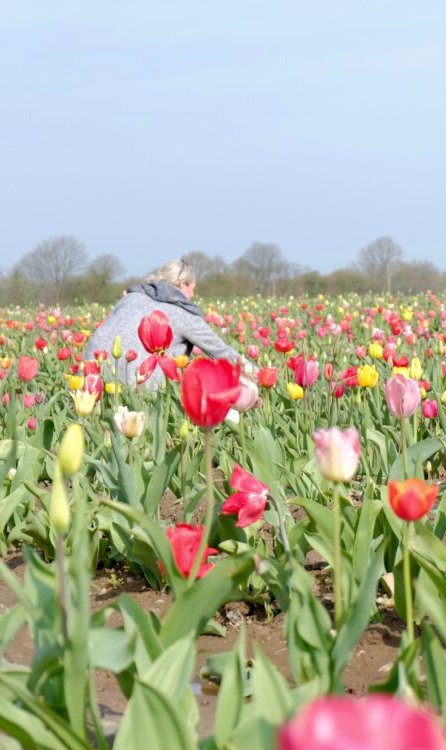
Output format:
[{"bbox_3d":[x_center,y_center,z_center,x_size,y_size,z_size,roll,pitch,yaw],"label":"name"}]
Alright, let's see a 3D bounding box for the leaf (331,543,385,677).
[{"bbox_3d":[0.208,0.368,2.420,0.060,0.225,0.060,17,3,0],"label":"leaf"}]

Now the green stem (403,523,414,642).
[{"bbox_3d":[0.289,0.325,2.420,0.011,0.195,0.011,-2,3,0],"label":"green stem"}]

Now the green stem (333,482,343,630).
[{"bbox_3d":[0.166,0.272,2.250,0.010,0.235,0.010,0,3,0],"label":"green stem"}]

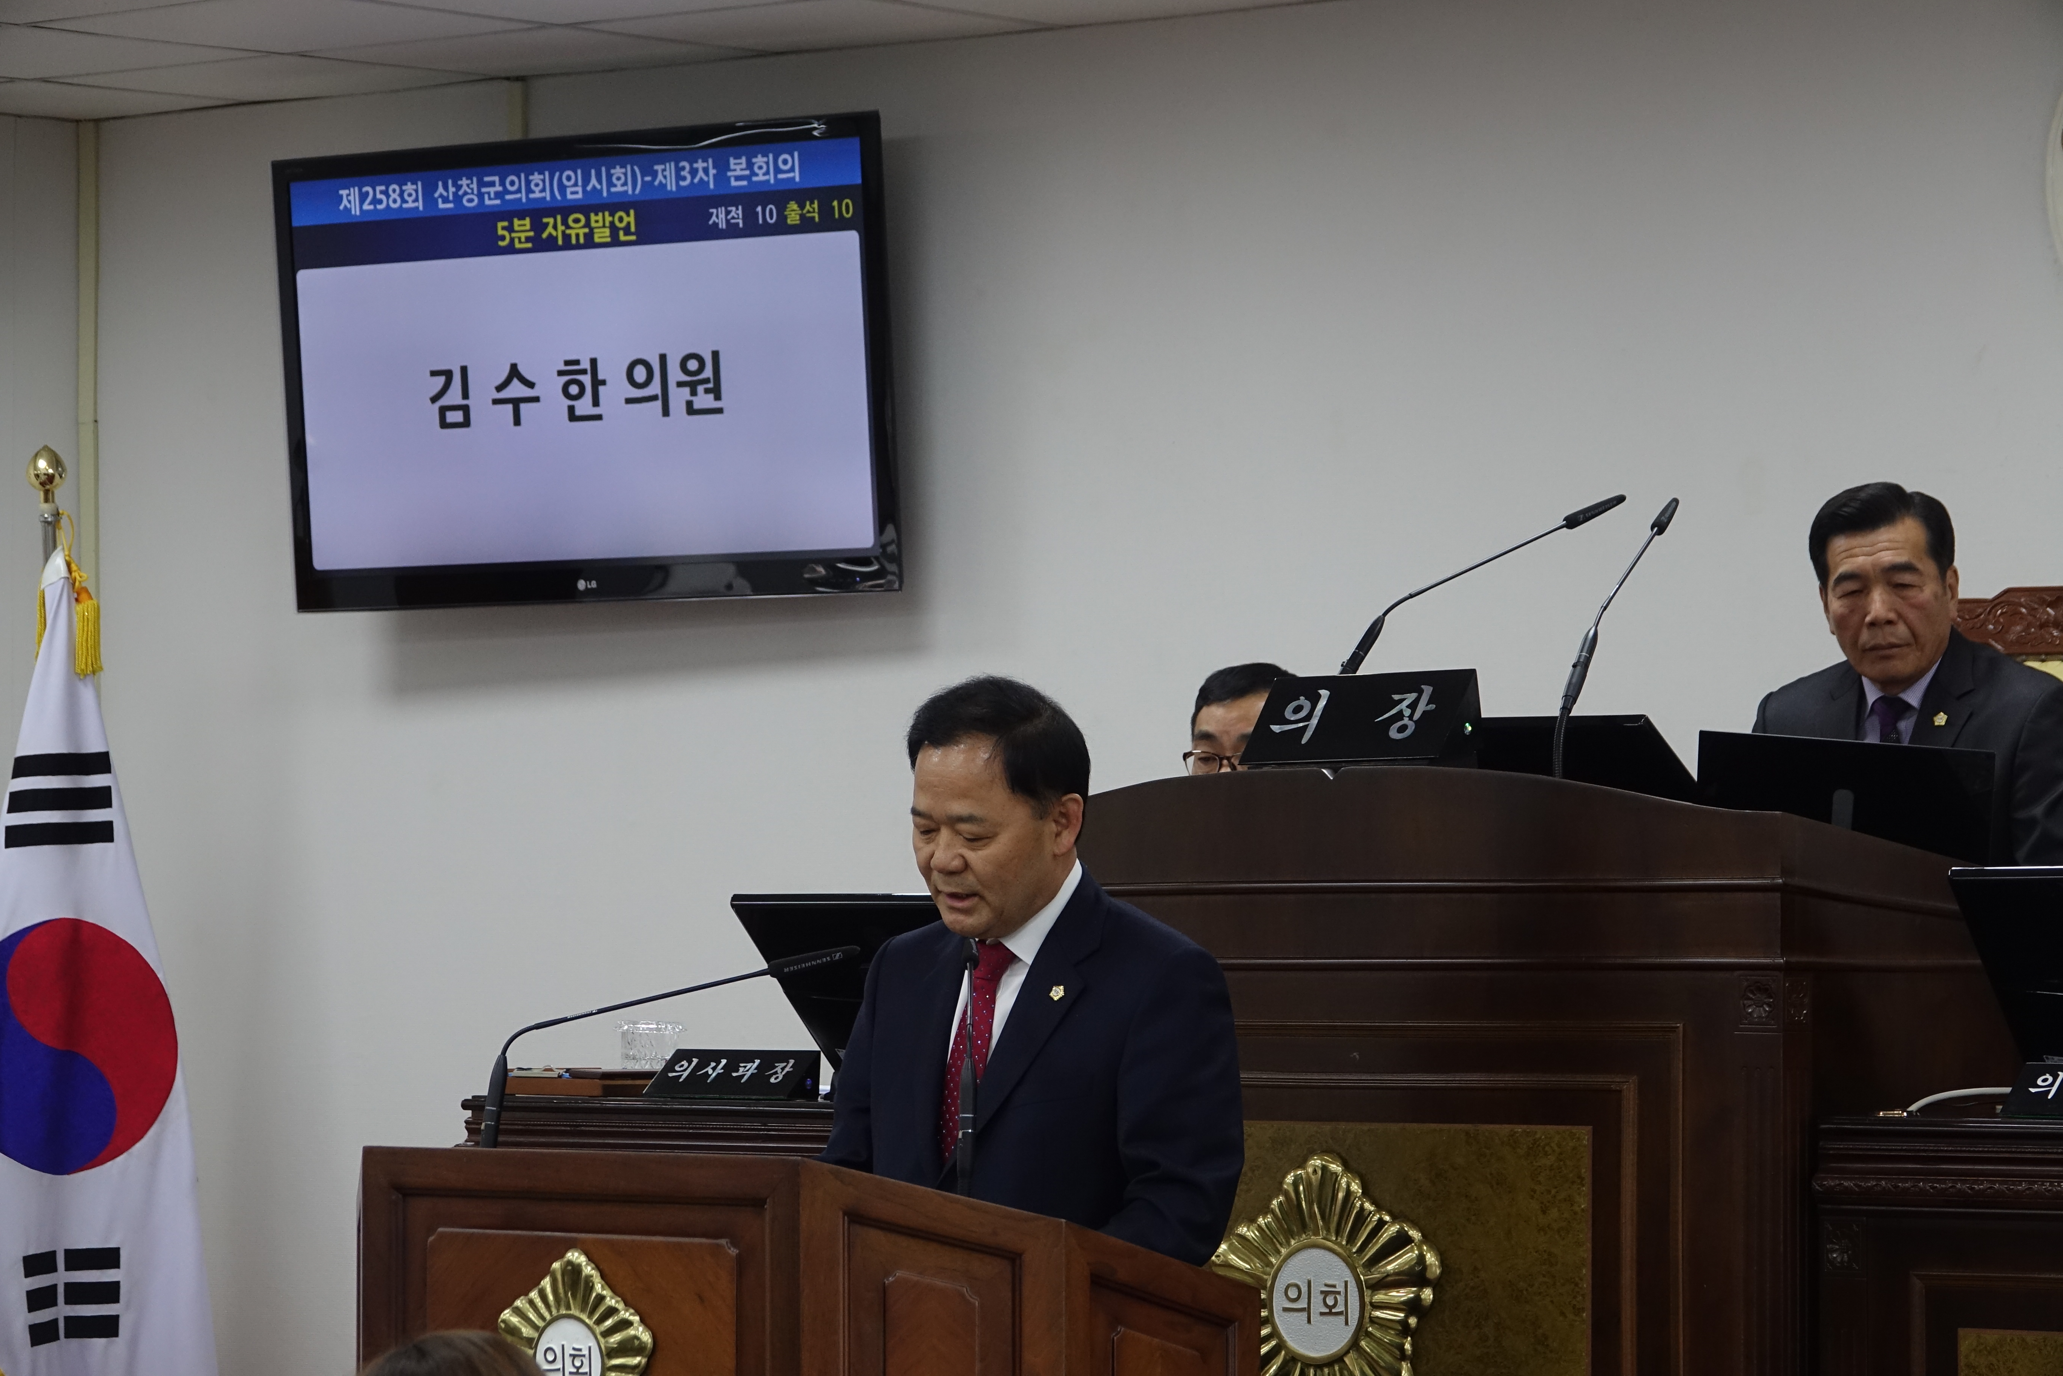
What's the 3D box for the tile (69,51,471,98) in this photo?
[{"bbox_3d":[-1.350,-1.074,12.356,0.600,0.018,0.530,-1,-2,38],"label":"tile"}]

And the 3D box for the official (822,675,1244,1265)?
[{"bbox_3d":[0.000,0.820,7.087,0.520,1.668,0.370,-1,-2,38],"label":"official"}]

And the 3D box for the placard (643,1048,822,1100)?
[{"bbox_3d":[-0.346,0.448,8.181,0.217,0.055,0.062,-1,-2,38],"label":"placard"}]

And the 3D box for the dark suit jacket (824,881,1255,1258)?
[{"bbox_3d":[-0.002,0.569,7.092,0.520,0.770,0.350,-1,-2,38],"label":"dark suit jacket"}]

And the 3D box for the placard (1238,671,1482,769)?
[{"bbox_3d":[0.358,0.034,7.618,0.263,0.098,0.085,-1,-2,38],"label":"placard"}]

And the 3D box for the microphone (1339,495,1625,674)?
[{"bbox_3d":[0.501,-0.057,7.914,0.510,0.337,0.040,1,-2,-42],"label":"microphone"}]

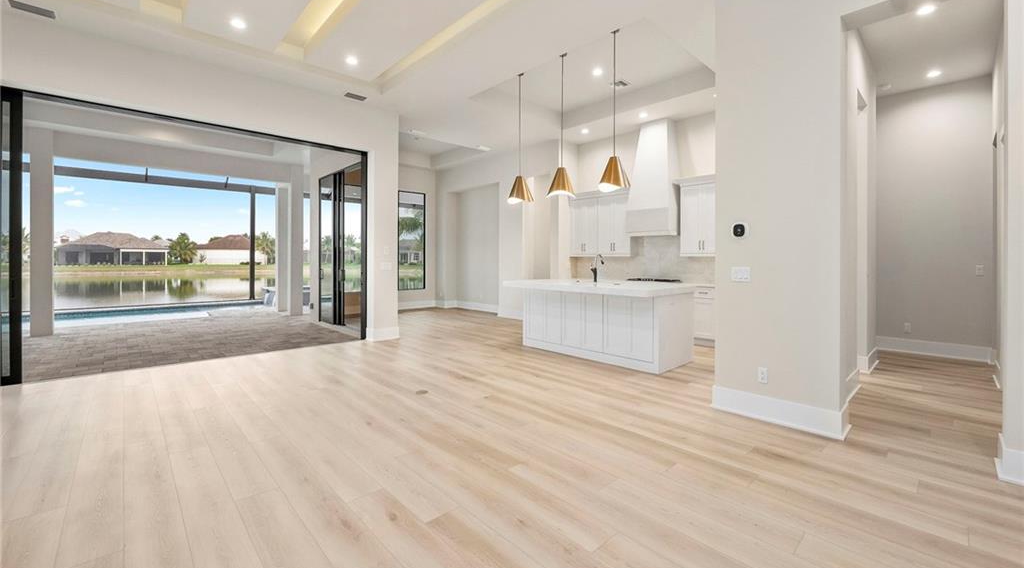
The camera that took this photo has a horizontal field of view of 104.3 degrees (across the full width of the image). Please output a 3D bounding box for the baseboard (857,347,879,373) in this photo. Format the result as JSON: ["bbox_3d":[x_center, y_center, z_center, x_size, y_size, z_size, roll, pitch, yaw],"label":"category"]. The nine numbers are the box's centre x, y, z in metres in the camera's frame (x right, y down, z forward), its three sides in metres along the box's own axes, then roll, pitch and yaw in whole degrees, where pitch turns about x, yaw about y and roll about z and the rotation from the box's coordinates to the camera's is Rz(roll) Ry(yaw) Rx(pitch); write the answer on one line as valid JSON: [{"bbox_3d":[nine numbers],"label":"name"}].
[{"bbox_3d":[4.299,0.896,4.803,0.800,0.185,0.110,-2,3,-43],"label":"baseboard"}]

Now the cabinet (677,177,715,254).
[{"bbox_3d":[3.029,-1.039,6.199,0.335,1.219,0.650,-2,3,-43],"label":"cabinet"}]

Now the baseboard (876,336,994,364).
[{"bbox_3d":[5.561,0.865,5.287,0.025,0.187,1.046,-2,3,-43],"label":"baseboard"}]

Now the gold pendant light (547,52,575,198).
[{"bbox_3d":[0.666,-2.122,5.355,0.397,1.957,0.397,0,2,0],"label":"gold pendant light"}]

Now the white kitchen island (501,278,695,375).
[{"bbox_3d":[1.109,0.482,5.463,1.160,0.930,2.310,-2,3,-43],"label":"white kitchen island"}]

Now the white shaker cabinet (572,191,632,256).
[{"bbox_3d":[1.752,-1.128,7.566,0.335,1.224,1.328,-2,3,-43],"label":"white shaker cabinet"}]

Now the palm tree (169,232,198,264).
[{"bbox_3d":[-57.674,-6.286,70.000,4.923,5.539,4.923,-2,3,-39],"label":"palm tree"}]

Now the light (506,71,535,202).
[{"bbox_3d":[0.134,-2.158,5.924,0.387,1.949,0.387,0,2,0],"label":"light"}]

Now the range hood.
[{"bbox_3d":[2.410,-1.781,6.691,0.569,1.971,0.746,-2,3,-43],"label":"range hood"}]

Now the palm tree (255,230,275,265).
[{"bbox_3d":[-43.168,-6.242,70.000,4.572,5.978,4.572,-1,3,-32],"label":"palm tree"}]

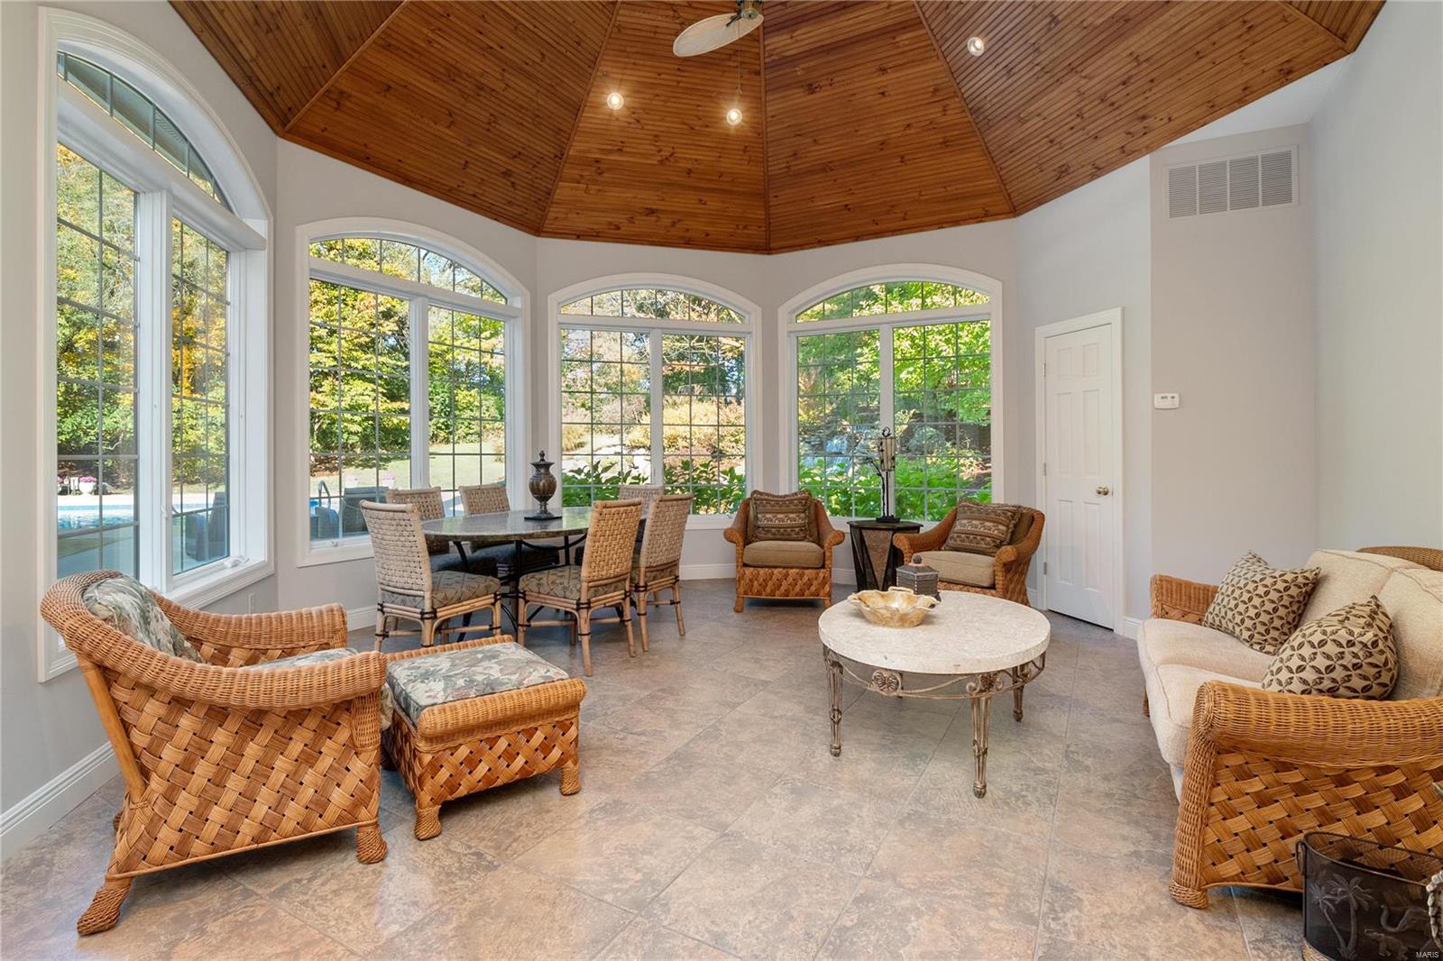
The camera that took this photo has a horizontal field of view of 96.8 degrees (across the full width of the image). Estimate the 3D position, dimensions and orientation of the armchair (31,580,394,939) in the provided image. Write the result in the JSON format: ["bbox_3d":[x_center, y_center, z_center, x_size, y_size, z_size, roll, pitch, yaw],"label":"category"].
[{"bbox_3d":[-1.536,0.697,1.979,0.890,0.820,0.880,-1,3,-30],"label":"armchair"}]

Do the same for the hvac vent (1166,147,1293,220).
[{"bbox_3d":[2.967,-1.728,3.751,0.635,0.340,0.030,1,3,27],"label":"hvac vent"}]

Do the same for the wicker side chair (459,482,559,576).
[{"bbox_3d":[-1.576,0.516,4.769,0.598,0.934,0.450,2,3,32],"label":"wicker side chair"}]

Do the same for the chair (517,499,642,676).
[{"bbox_3d":[-0.794,0.562,3.661,0.598,0.934,0.450,2,3,31],"label":"chair"}]

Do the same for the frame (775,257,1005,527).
[{"bbox_3d":[1.434,-0.707,5.677,1.946,2.300,0.120,1,3,28],"label":"frame"}]

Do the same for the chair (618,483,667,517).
[{"bbox_3d":[-0.746,0.530,4.685,0.460,0.940,0.580,1,3,31],"label":"chair"}]

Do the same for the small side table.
[{"bbox_3d":[1.349,0.668,5.181,0.570,0.625,0.540,1,2,25],"label":"small side table"}]

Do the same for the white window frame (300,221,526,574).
[{"bbox_3d":[-2.180,-0.666,4.827,0.130,2.370,1.900,1,3,30],"label":"white window frame"}]

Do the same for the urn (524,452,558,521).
[{"bbox_3d":[-1.180,0.033,4.185,0.190,0.445,0.190,0,2,0],"label":"urn"}]

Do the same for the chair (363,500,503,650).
[{"bbox_3d":[-1.575,0.567,3.506,0.450,0.934,0.598,1,3,23],"label":"chair"}]

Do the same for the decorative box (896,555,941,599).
[{"bbox_3d":[0.924,0.452,3.041,0.145,0.210,0.145,-1,3,-22],"label":"decorative box"}]

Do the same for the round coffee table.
[{"bbox_3d":[0.892,0.830,2.708,0.870,0.498,1.200,1,3,33],"label":"round coffee table"}]

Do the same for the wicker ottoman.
[{"bbox_3d":[-0.885,0.879,2.326,0.540,0.430,0.700,-1,3,-33],"label":"wicker ottoman"}]

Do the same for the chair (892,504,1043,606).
[{"bbox_3d":[1.774,0.589,4.392,0.880,0.830,0.880,-2,3,-36],"label":"chair"}]

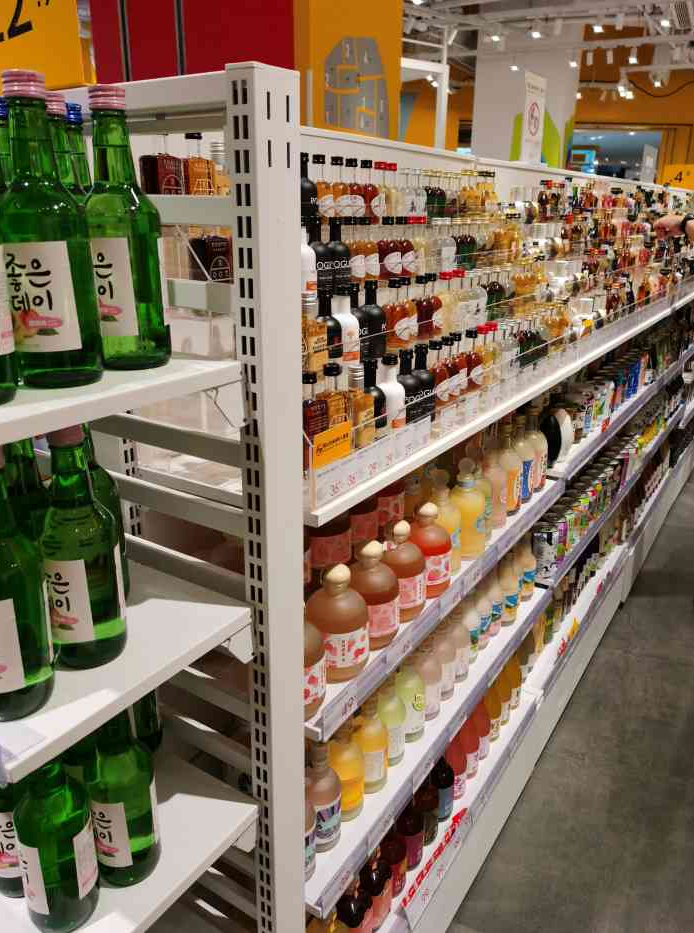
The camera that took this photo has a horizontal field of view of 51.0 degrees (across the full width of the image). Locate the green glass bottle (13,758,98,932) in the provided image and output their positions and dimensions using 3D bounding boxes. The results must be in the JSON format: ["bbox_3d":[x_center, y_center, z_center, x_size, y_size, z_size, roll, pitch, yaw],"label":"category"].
[{"bbox_3d":[-0.272,0.327,0.671,0.065,0.215,0.065,13,23,30],"label":"green glass bottle"}]

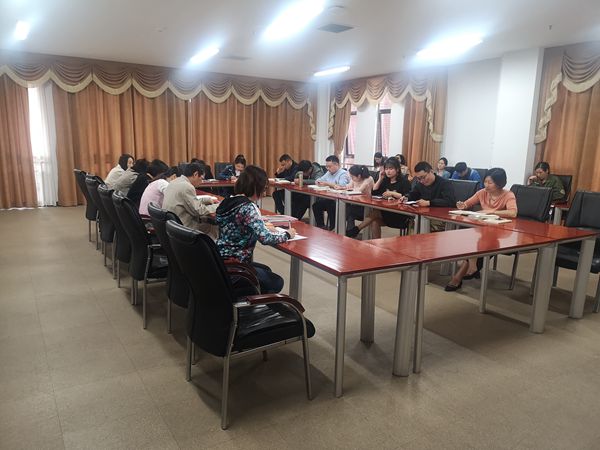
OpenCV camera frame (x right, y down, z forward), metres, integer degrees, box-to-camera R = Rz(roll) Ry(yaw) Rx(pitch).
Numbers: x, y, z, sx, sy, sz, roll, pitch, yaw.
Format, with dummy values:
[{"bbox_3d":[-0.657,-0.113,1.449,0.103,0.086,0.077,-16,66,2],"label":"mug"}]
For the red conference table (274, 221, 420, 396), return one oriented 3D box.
[{"bbox_3d":[0.114,0.493,3.410,0.620,0.750,1.420,-5,13,-32],"label":"red conference table"}]

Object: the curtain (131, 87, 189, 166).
[{"bbox_3d":[-3.204,-1.849,10.999,1.300,2.600,0.200,-5,12,-33],"label":"curtain"}]

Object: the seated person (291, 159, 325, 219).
[{"bbox_3d":[0.139,-0.527,7.735,0.920,1.120,0.600,-5,13,-32],"label":"seated person"}]

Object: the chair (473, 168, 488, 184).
[{"bbox_3d":[3.234,-0.570,9.223,0.720,1.030,0.600,-5,12,-31],"label":"chair"}]

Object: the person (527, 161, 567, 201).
[{"bbox_3d":[3.267,-0.247,6.408,0.800,1.230,0.550,-5,12,-30],"label":"person"}]

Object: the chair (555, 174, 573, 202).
[{"bbox_3d":[4.055,-0.312,7.874,0.720,1.030,0.600,-5,12,-31],"label":"chair"}]

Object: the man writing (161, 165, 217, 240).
[{"bbox_3d":[-0.866,0.078,4.189,0.800,1.240,0.520,-5,12,-30],"label":"man writing"}]

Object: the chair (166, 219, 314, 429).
[{"bbox_3d":[-0.309,0.485,2.673,0.760,1.010,0.600,-5,12,-30],"label":"chair"}]

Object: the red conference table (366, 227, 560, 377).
[{"bbox_3d":[1.165,0.489,3.489,1.380,0.760,0.620,-5,12,-30],"label":"red conference table"}]

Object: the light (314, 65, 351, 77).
[{"bbox_3d":[0.655,-3.221,9.844,0.250,0.080,1.270,-5,13,-32],"label":"light"}]

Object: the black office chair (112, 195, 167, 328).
[{"bbox_3d":[-1.120,0.226,3.883,0.720,1.030,0.600,-5,13,-32],"label":"black office chair"}]

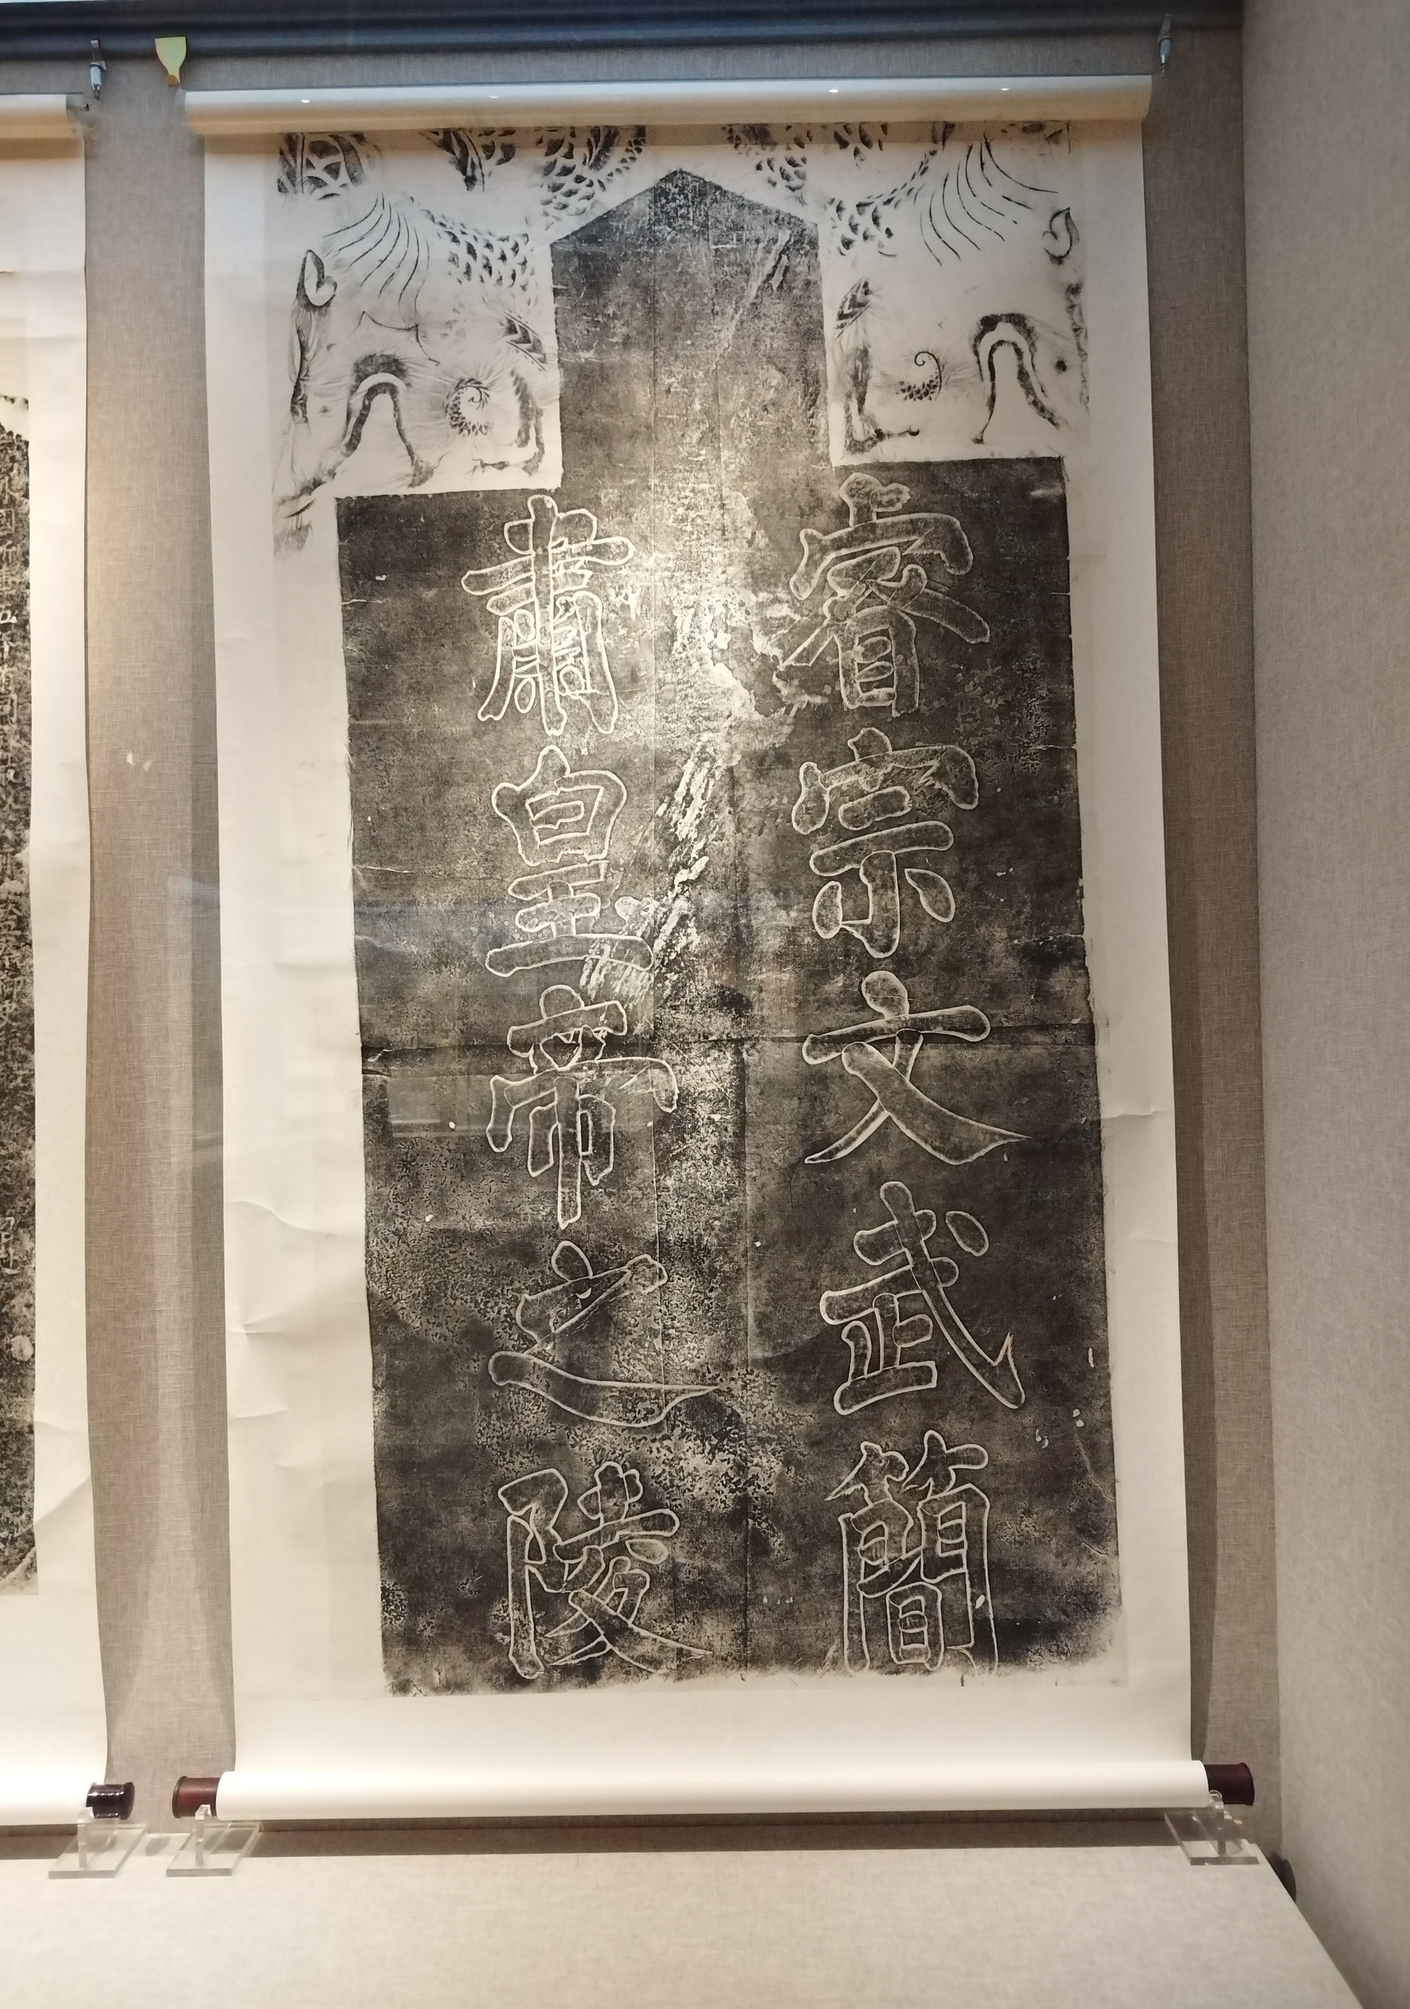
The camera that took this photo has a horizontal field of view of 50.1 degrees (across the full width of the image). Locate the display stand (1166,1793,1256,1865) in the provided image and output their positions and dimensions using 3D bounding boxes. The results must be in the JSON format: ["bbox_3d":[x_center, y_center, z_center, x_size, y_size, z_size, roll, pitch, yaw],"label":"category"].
[{"bbox_3d":[0.576,0.918,1.720,0.073,0.071,0.096,-1,-1,0],"label":"display stand"}]

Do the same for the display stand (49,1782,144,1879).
[{"bbox_3d":[-0.697,0.943,1.736,0.073,0.071,0.096,-1,-1,-1],"label":"display stand"}]

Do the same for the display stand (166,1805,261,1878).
[{"bbox_3d":[-0.564,0.940,1.734,0.073,0.071,0.096,-1,-1,1],"label":"display stand"}]

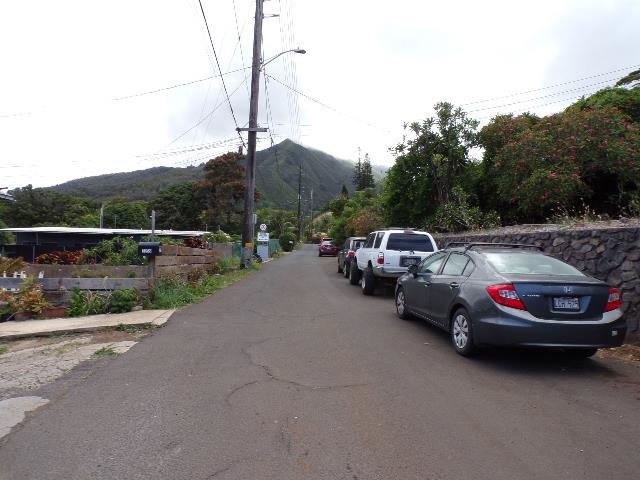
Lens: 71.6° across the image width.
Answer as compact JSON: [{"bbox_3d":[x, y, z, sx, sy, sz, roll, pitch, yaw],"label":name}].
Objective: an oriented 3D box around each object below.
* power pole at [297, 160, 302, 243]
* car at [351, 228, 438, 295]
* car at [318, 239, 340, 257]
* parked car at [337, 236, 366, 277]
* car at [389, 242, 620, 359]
[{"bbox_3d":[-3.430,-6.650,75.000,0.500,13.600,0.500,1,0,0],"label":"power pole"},{"bbox_3d":[2.150,0.650,13.700,1.860,1.860,4.600,2,0,-4],"label":"car"},{"bbox_3d":[0.760,0.800,42.300,1.780,1.500,4.400,2,0,-2],"label":"car"},{"bbox_3d":[1.850,0.780,19.950,1.800,1.690,4.400,2,0,-3],"label":"parked car"},{"bbox_3d":[2.535,0.795,7.050,1.770,1.460,4.500,2,0,-6],"label":"car"}]

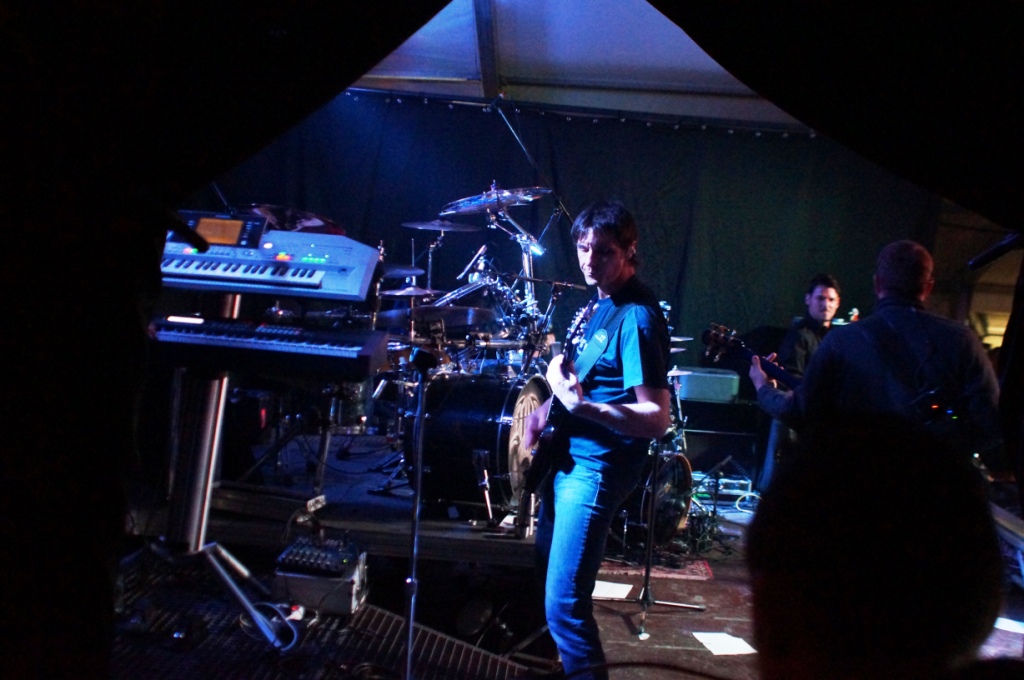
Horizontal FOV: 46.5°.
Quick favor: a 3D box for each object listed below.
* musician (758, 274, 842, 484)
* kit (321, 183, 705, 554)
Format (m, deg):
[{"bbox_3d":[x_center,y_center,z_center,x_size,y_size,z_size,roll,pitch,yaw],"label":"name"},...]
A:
[{"bbox_3d":[1.550,0.510,6.100,0.600,1.700,0.450,3,2,-12],"label":"musician"},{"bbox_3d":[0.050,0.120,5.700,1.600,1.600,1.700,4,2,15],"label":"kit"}]

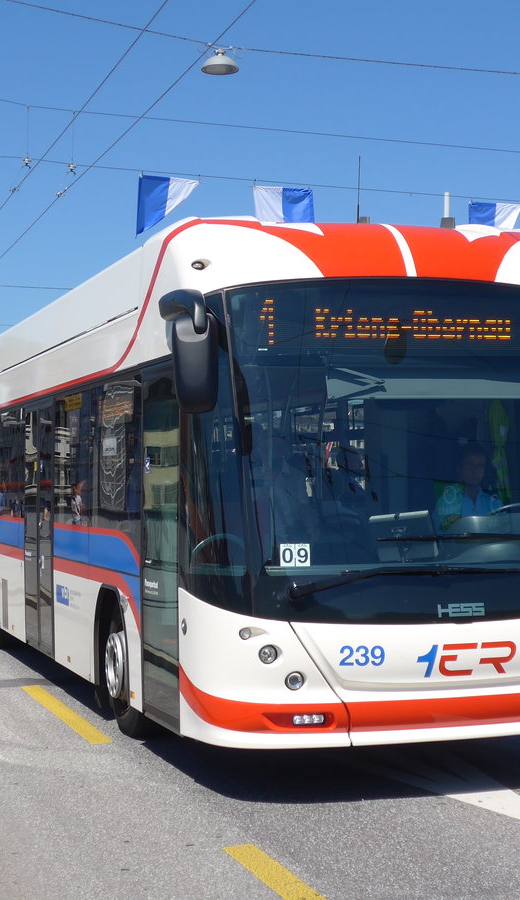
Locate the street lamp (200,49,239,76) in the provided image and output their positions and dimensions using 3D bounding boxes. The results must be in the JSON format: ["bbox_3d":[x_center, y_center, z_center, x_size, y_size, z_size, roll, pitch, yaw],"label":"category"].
[{"bbox_3d":[-0.570,-5.625,23.000,0.545,0.320,0.545,0,-2,0],"label":"street lamp"}]

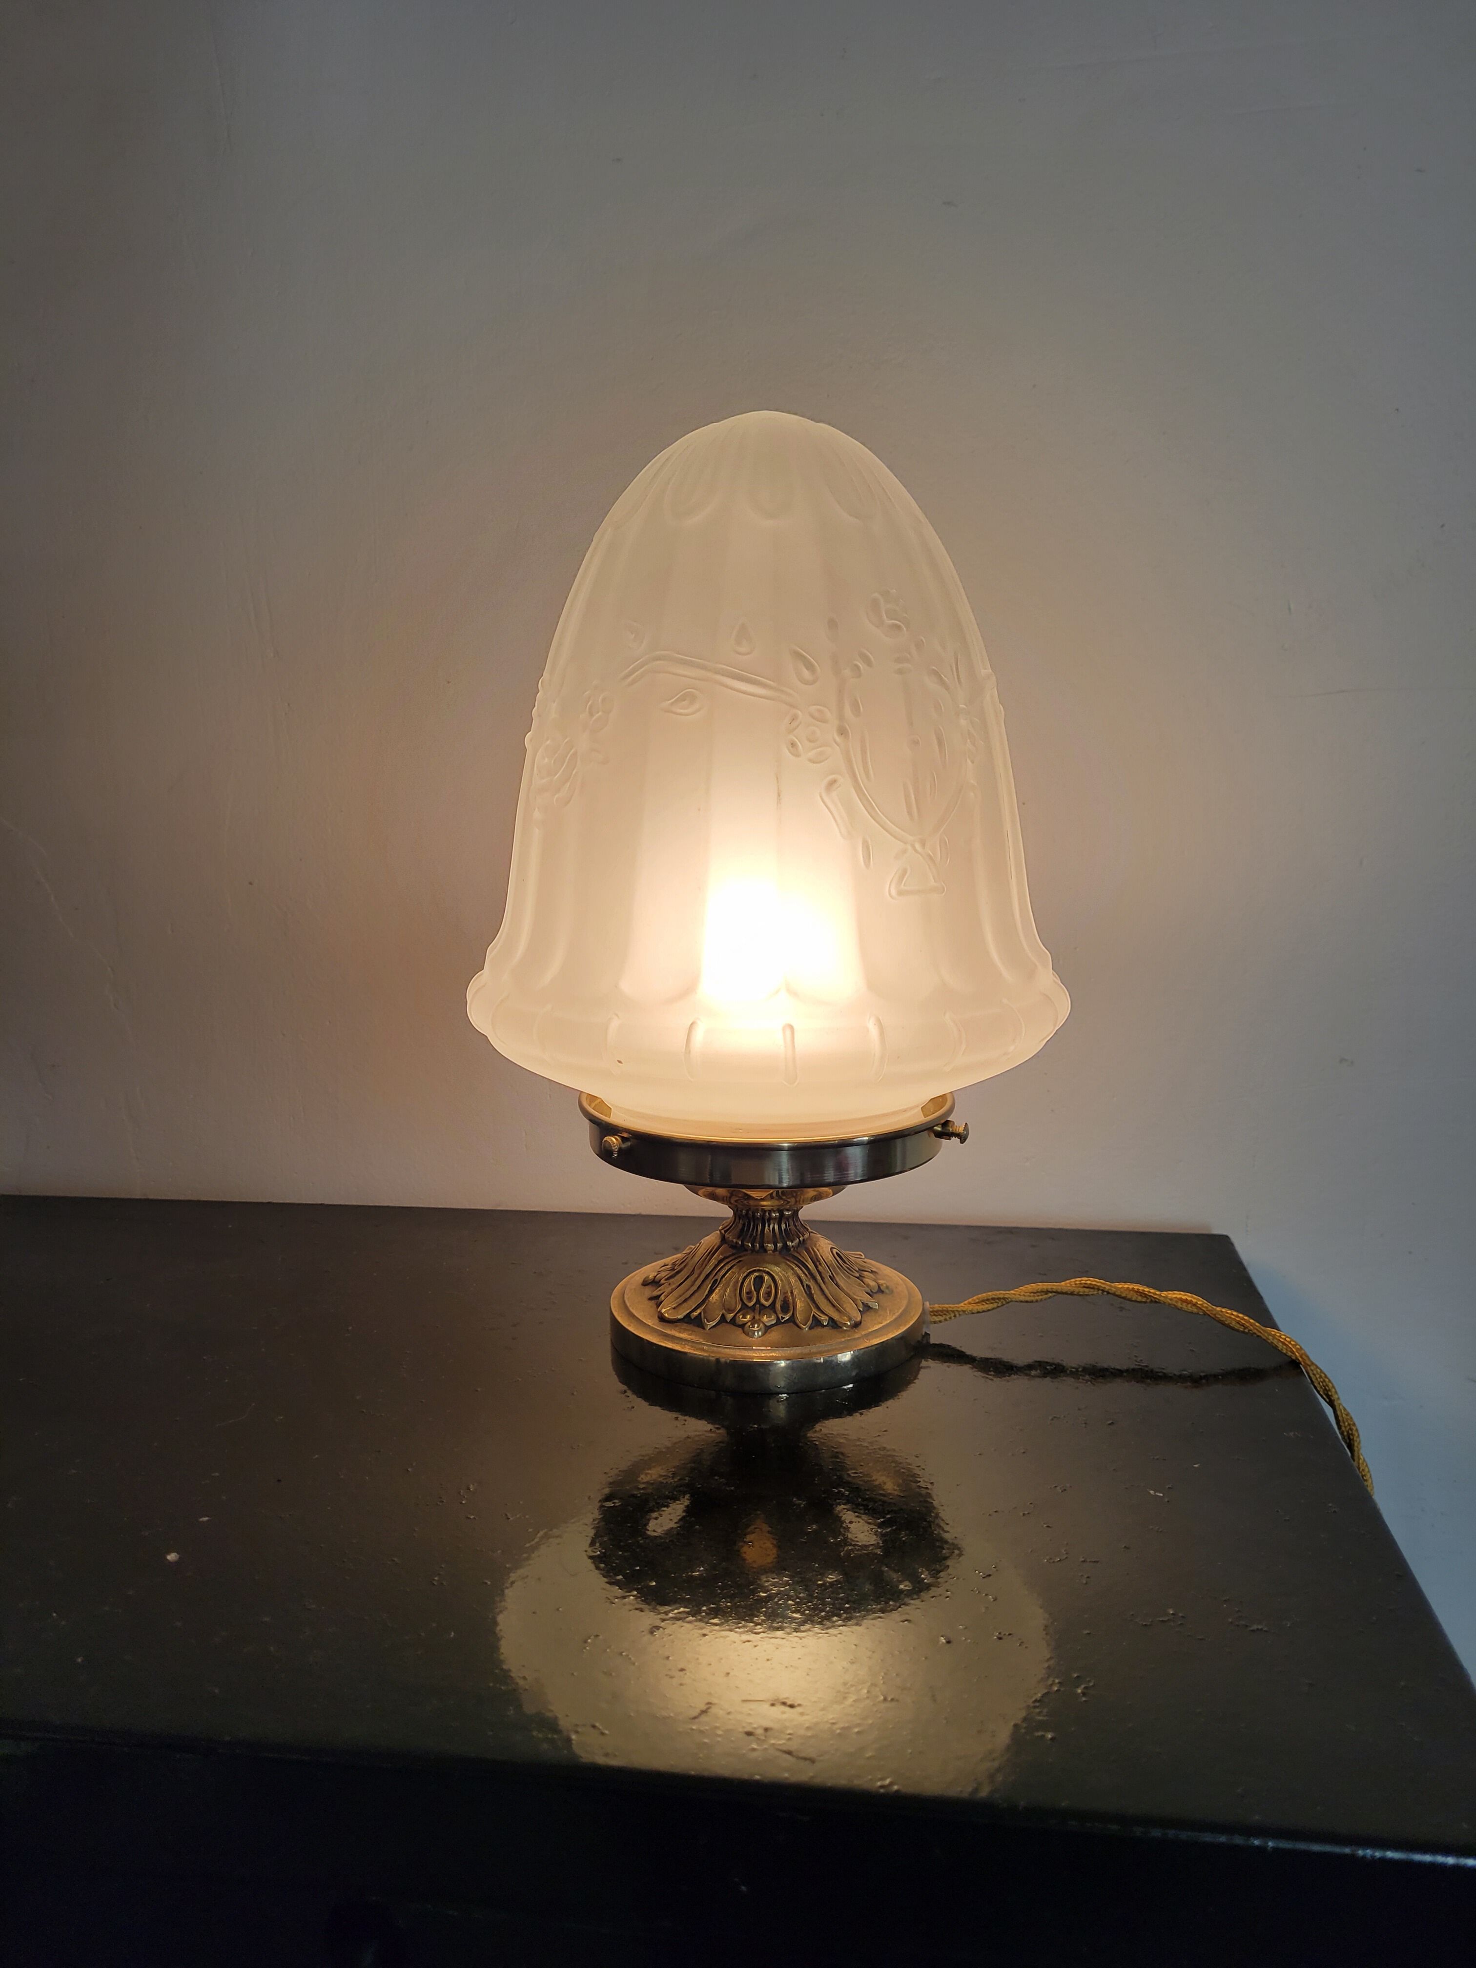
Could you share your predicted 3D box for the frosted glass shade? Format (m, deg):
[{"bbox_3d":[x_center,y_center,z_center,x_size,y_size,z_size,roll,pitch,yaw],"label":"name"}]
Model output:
[{"bbox_3d":[0.009,-0.068,0.487,0.199,0.229,0.199,0,10,1],"label":"frosted glass shade"}]

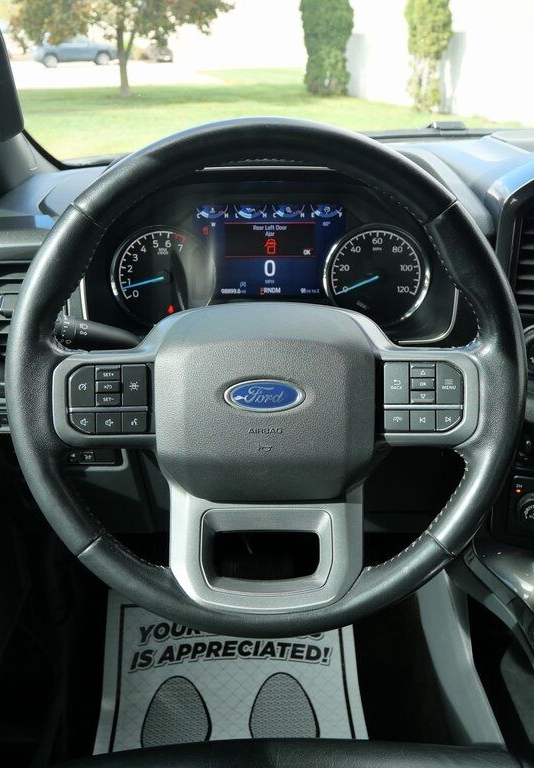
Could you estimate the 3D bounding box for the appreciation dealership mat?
[{"bbox_3d":[-0.055,0.530,1.077,0.425,0.070,0.455,-1,40,-2],"label":"appreciation dealership mat"}]

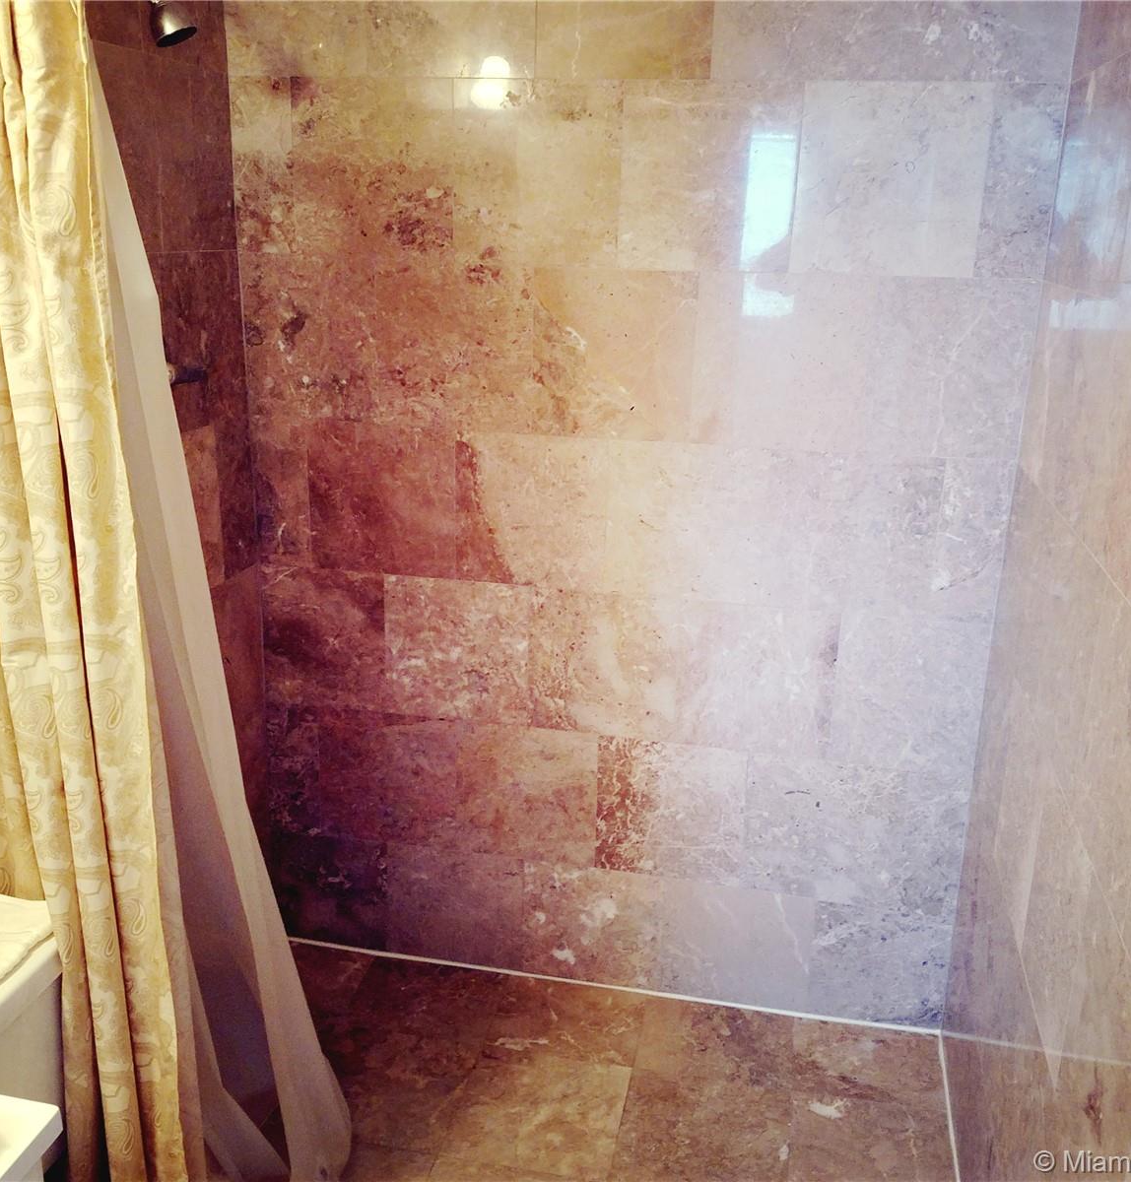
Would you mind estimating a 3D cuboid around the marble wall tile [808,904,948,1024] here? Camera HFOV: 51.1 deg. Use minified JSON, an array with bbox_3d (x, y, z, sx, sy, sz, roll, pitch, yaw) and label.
[{"bbox_3d":[0.648,0.763,2.453,0.281,0.276,0.014,5,18,10],"label":"marble wall tile"}]

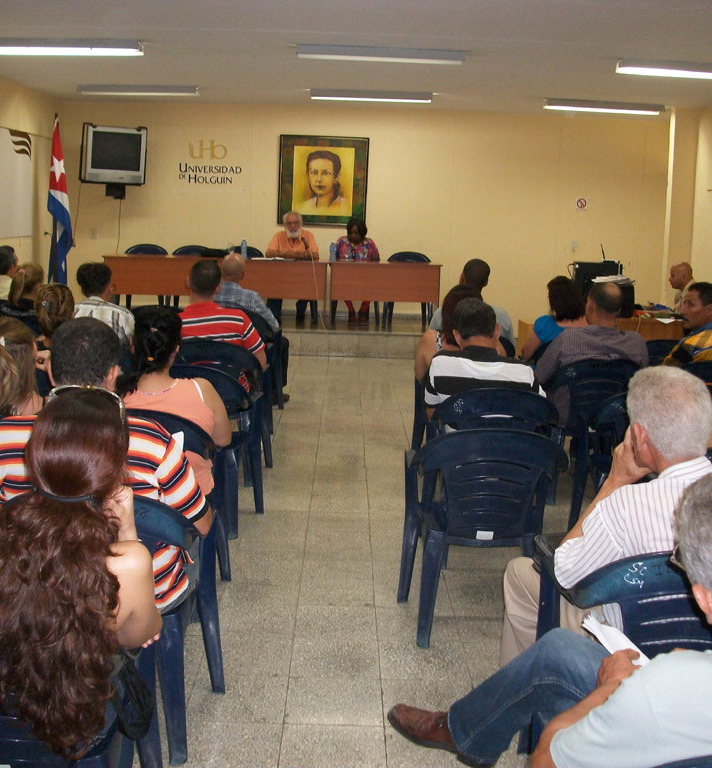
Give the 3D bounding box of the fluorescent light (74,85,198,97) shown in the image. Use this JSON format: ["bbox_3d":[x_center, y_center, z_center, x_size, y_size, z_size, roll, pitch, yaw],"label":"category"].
[{"bbox_3d":[-2.198,-2.959,9.245,1.240,0.090,0.150,1,11,-1],"label":"fluorescent light"}]

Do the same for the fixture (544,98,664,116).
[{"bbox_3d":[2.541,-2.827,9.359,1.240,0.090,0.150,1,11,-1],"label":"fixture"}]

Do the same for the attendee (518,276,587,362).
[{"bbox_3d":[1.303,-0.106,5.971,0.505,1.212,0.757,1,11,-6],"label":"attendee"}]

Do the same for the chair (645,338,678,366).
[{"bbox_3d":[1.903,0.093,5.994,0.570,0.830,0.560,2,11,-1],"label":"chair"}]

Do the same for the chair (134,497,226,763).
[{"bbox_3d":[-0.694,0.616,2.684,0.570,0.830,0.560,2,11,2],"label":"chair"}]

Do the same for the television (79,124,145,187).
[{"bbox_3d":[-2.693,-2.559,10.247,0.707,0.636,0.505,4,11,-5],"label":"television"}]

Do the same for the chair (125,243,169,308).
[{"bbox_3d":[-2.403,-1.160,10.499,0.565,0.823,0.535,2,11,-1],"label":"chair"}]

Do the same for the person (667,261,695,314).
[{"bbox_3d":[2.642,-0.415,7.827,0.750,1.200,0.500,4,11,13],"label":"person"}]

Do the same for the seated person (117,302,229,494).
[{"bbox_3d":[-0.761,0.237,3.821,0.505,1.212,0.808,2,11,-1],"label":"seated person"}]

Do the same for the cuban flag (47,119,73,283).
[{"bbox_3d":[-3.394,-2.008,10.482,0.300,2.140,0.270,1,11,-1],"label":"cuban flag"}]

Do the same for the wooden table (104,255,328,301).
[{"bbox_3d":[-1.518,-1.040,10.272,2.420,0.739,0.600,2,11,-1],"label":"wooden table"}]

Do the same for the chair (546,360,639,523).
[{"bbox_3d":[1.283,0.227,5.180,0.570,0.830,0.560,2,11,-1],"label":"chair"}]

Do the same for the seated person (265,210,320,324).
[{"bbox_3d":[-0.743,-1.375,10.725,0.600,1.290,0.680,1,11,-1],"label":"seated person"}]

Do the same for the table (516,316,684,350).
[{"bbox_3d":[1.990,-0.188,7.562,1.280,0.750,0.650,1,11,-1],"label":"table"}]

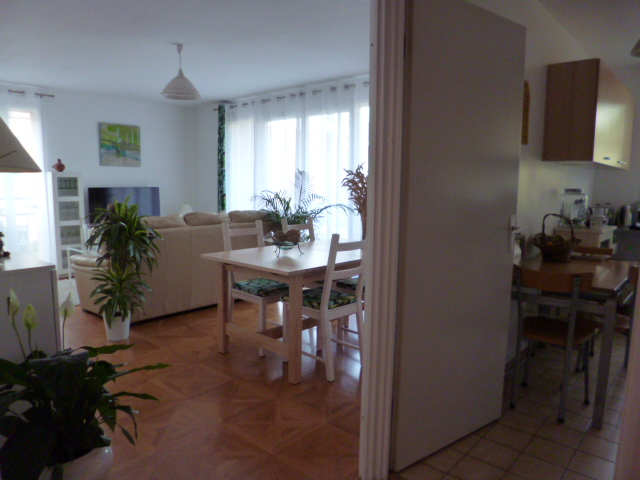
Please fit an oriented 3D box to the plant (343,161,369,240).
[{"bbox_3d":[0.450,-0.014,4.436,0.480,1.500,0.460,7,9,41],"label":"plant"}]

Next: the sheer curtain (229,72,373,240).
[{"bbox_3d":[-0.387,-0.688,5.841,2.780,2.400,0.130,7,10,42],"label":"sheer curtain"}]

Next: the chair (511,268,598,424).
[{"bbox_3d":[1.339,0.559,2.558,0.420,0.830,0.490,7,9,41],"label":"chair"}]

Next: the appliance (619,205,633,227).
[{"bbox_3d":[2.892,-0.223,4.185,0.145,0.210,0.135,7,9,41],"label":"appliance"}]

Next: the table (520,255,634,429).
[{"bbox_3d":[1.577,0.547,2.843,0.660,0.750,1.070,7,10,42],"label":"table"}]

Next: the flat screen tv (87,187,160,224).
[{"bbox_3d":[-2.834,-0.475,6.496,0.070,0.600,1.040,7,10,42],"label":"flat screen tv"}]

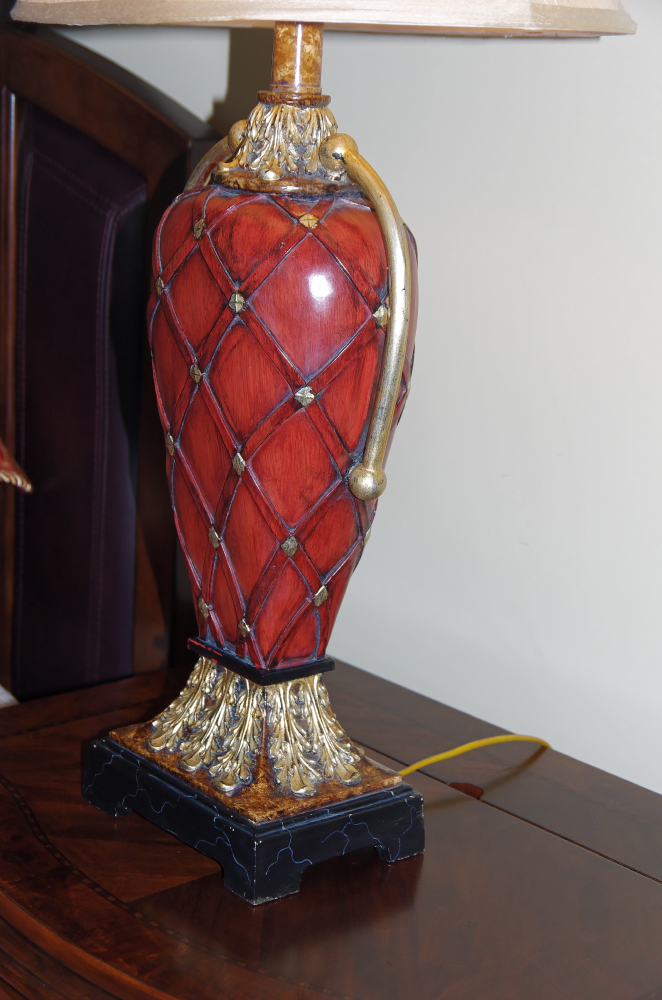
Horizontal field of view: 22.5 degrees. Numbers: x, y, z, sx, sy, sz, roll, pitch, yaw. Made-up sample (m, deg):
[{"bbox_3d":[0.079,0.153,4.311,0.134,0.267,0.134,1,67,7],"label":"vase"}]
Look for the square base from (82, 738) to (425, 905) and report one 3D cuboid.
[{"bbox_3d":[-0.054,0.202,1.146,0.148,0.047,0.196,-6,16,-40],"label":"square base"}]

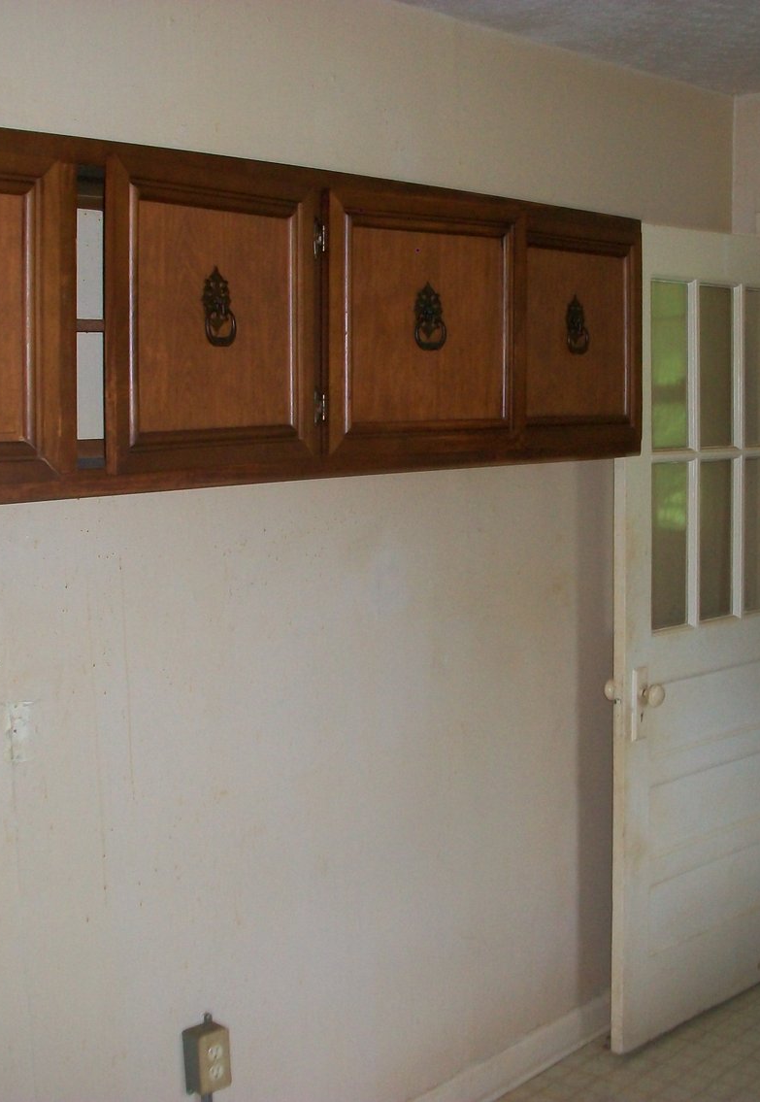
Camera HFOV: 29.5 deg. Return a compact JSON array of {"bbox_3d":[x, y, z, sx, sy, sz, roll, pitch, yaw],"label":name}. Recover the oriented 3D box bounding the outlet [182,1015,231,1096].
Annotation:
[{"bbox_3d":[-0.328,0.938,2.695,0.056,0.127,0.075,5,9,43],"label":"outlet"}]

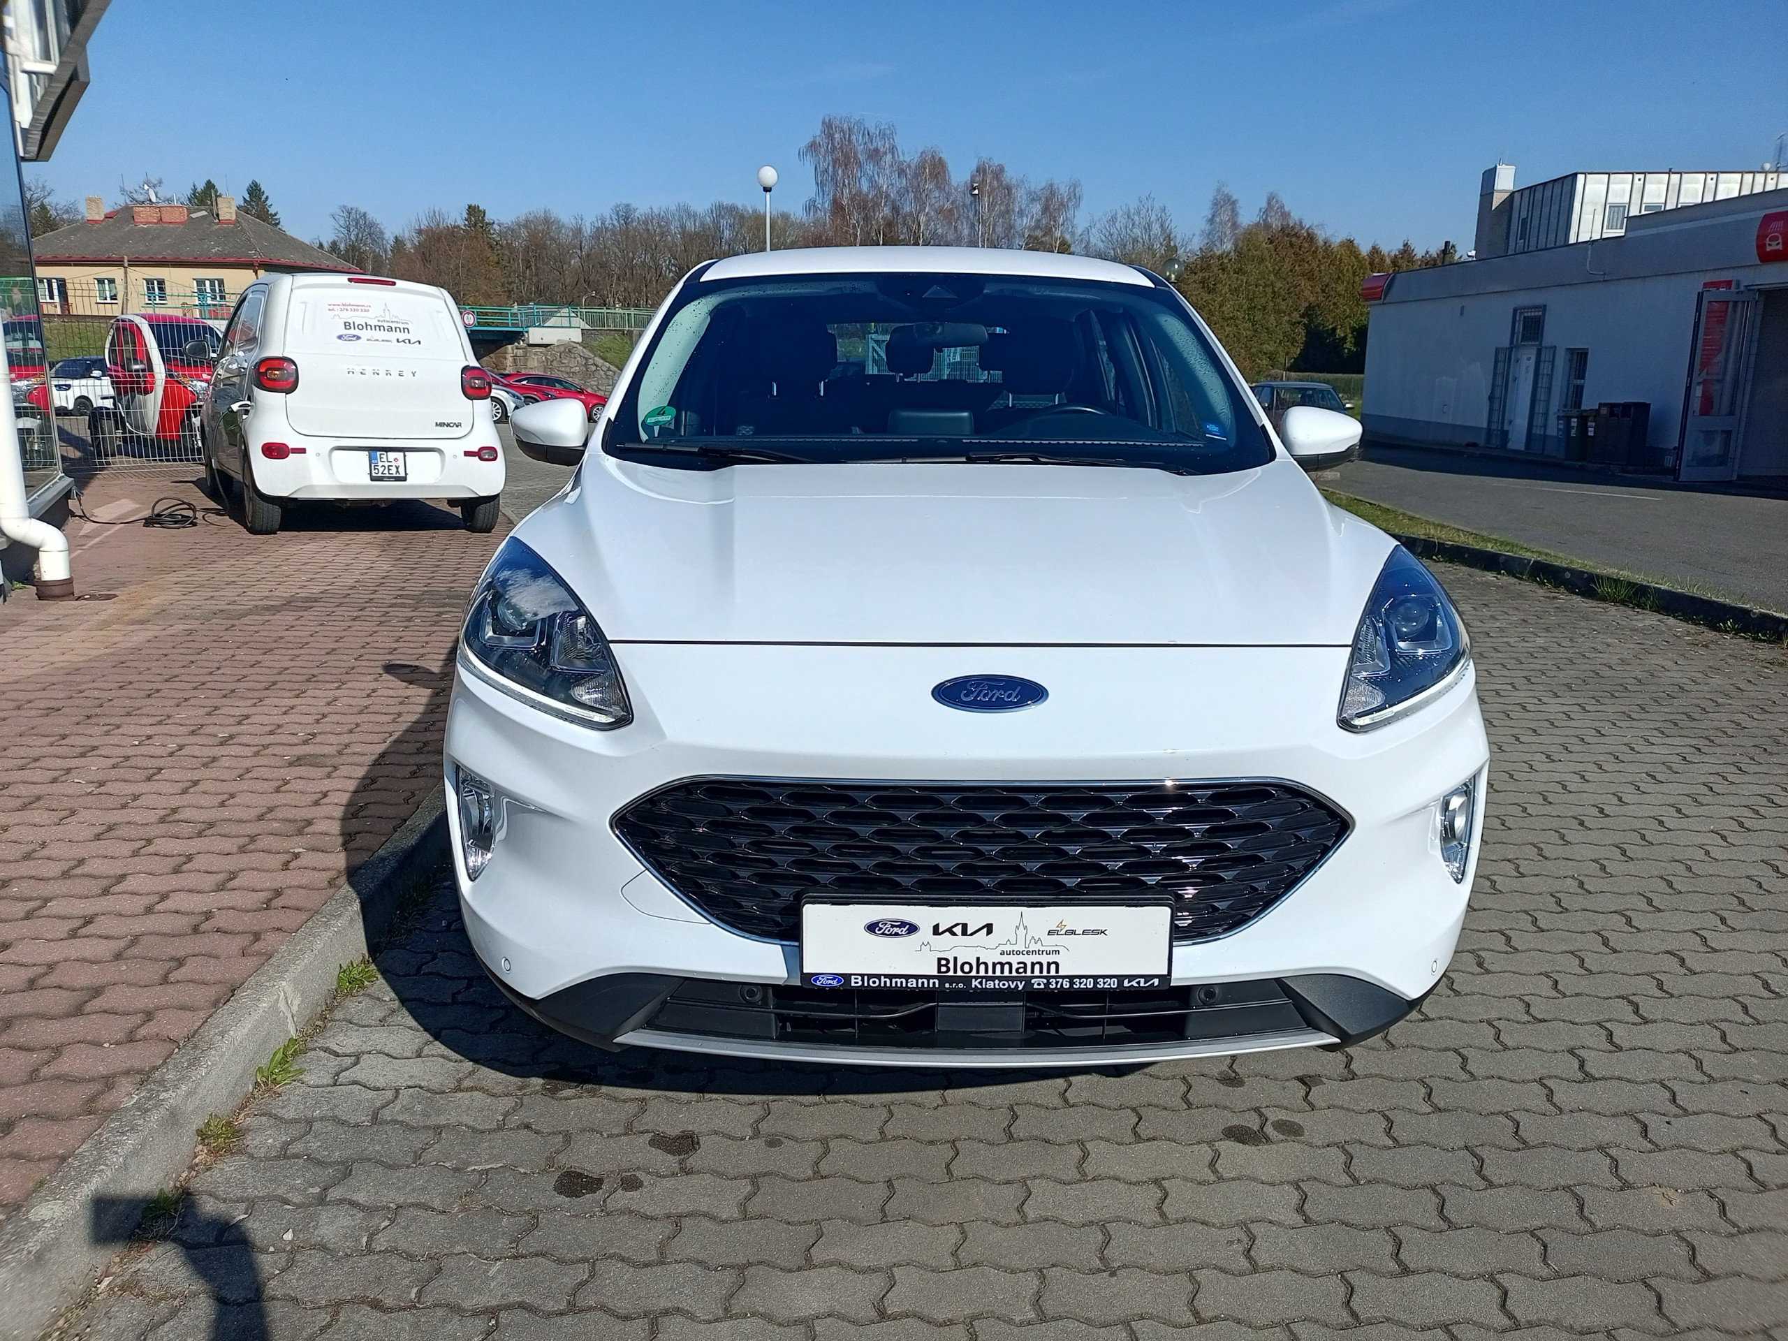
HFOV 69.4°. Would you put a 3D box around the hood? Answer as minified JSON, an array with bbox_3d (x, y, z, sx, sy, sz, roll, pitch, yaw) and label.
[{"bbox_3d":[0.128,-0.281,2.463,1.640,0.220,1.240,0,13,-1],"label":"hood"}]

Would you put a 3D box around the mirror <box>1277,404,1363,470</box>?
[{"bbox_3d":[1.088,-0.598,3.355,0.240,0.180,0.180,0,13,-1],"label":"mirror"}]

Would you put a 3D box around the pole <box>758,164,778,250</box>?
[{"bbox_3d":[-2.514,-7.321,26.084,0.400,5.400,0.400,1,13,0],"label":"pole"}]

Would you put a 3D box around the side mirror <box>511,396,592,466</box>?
[{"bbox_3d":[-0.870,-0.612,3.310,0.230,0.180,0.150,2,13,5],"label":"side mirror"}]

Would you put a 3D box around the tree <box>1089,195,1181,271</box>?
[{"bbox_3d":[12.818,-20.604,68.000,4.800,8.800,4.800,0,13,0],"label":"tree"}]

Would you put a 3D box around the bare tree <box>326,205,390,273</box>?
[{"bbox_3d":[-46.525,-35.392,112.000,5.500,10.200,5.500,0,13,0],"label":"bare tree"}]

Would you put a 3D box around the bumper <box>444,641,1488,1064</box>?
[{"bbox_3d":[0.130,0.290,2.112,1.860,0.630,0.540,0,13,-1],"label":"bumper"}]

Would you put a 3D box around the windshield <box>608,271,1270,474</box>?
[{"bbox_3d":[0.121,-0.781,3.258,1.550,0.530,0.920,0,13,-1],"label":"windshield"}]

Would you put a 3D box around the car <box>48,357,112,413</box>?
[{"bbox_3d":[-21.600,-7.600,34.800,1.750,1.570,4.000,2,13,5],"label":"car"}]

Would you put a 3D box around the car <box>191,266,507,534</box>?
[{"bbox_3d":[-3.785,-1.882,8.907,1.470,1.570,3.000,-5,16,-31],"label":"car"}]

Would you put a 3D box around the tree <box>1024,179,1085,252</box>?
[{"bbox_3d":[9.372,-23.859,75.660,3.700,10.500,3.700,1,13,0],"label":"tree"}]

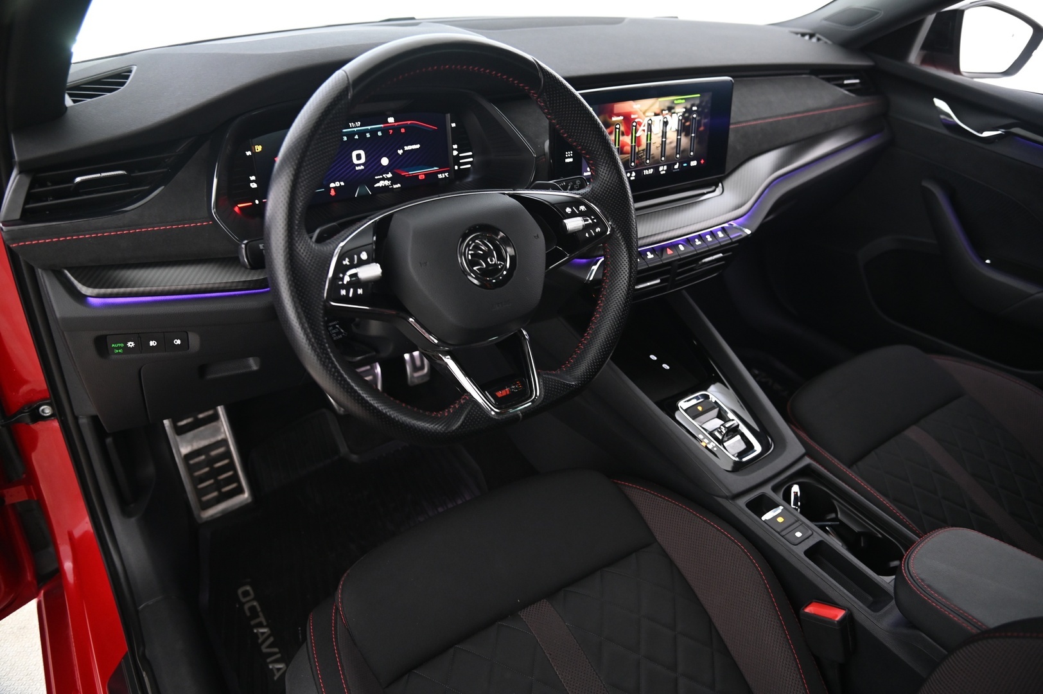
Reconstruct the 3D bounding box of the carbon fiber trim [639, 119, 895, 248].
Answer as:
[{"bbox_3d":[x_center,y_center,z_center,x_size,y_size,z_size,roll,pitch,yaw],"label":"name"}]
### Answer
[{"bbox_3d":[0.432,-0.286,1.119,0.770,0.080,0.180,-18,39,-29],"label":"carbon fiber trim"}]

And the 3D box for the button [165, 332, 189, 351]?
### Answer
[{"bbox_3d":[-0.369,-0.005,0.748,0.024,0.024,0.014,-11,36,-21],"label":"button"}]

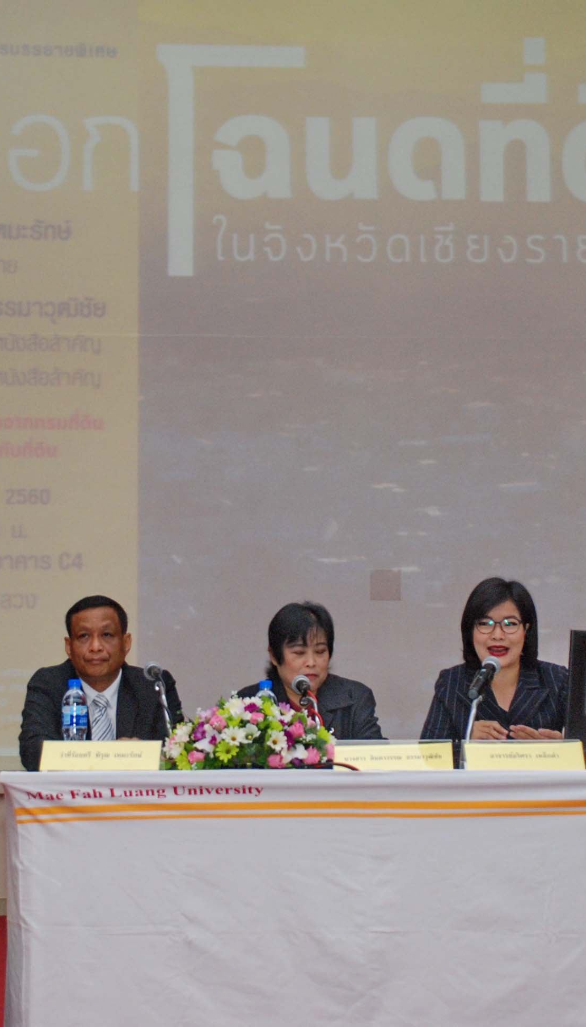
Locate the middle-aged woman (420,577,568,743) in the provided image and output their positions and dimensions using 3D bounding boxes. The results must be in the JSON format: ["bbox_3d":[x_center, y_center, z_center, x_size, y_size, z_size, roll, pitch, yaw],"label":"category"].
[{"bbox_3d":[0.602,0.808,7.658,0.530,1.286,0.720,0,-5,0],"label":"middle-aged woman"}]

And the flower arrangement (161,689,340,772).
[{"bbox_3d":[-0.114,0.567,7.359,0.450,0.210,0.300,0,-5,0],"label":"flower arrangement"}]

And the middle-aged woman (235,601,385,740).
[{"bbox_3d":[0.045,0.846,7.675,0.470,1.220,0.720,0,-5,-6],"label":"middle-aged woman"}]

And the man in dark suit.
[{"bbox_3d":[-0.526,0.841,7.706,0.500,1.240,0.750,0,-5,0],"label":"man in dark suit"}]

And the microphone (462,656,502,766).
[{"bbox_3d":[0.485,0.528,7.412,0.150,0.300,0.200,-2,-6,18],"label":"microphone"}]

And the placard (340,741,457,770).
[{"bbox_3d":[0.260,0.622,7.223,0.310,0.078,0.065,0,-5,0],"label":"placard"}]

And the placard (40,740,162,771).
[{"bbox_3d":[-0.495,0.622,7.224,0.310,0.078,0.065,0,-5,0],"label":"placard"}]

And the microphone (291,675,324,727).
[{"bbox_3d":[0.065,0.556,7.480,0.150,0.260,0.190,1,-5,-10],"label":"microphone"}]

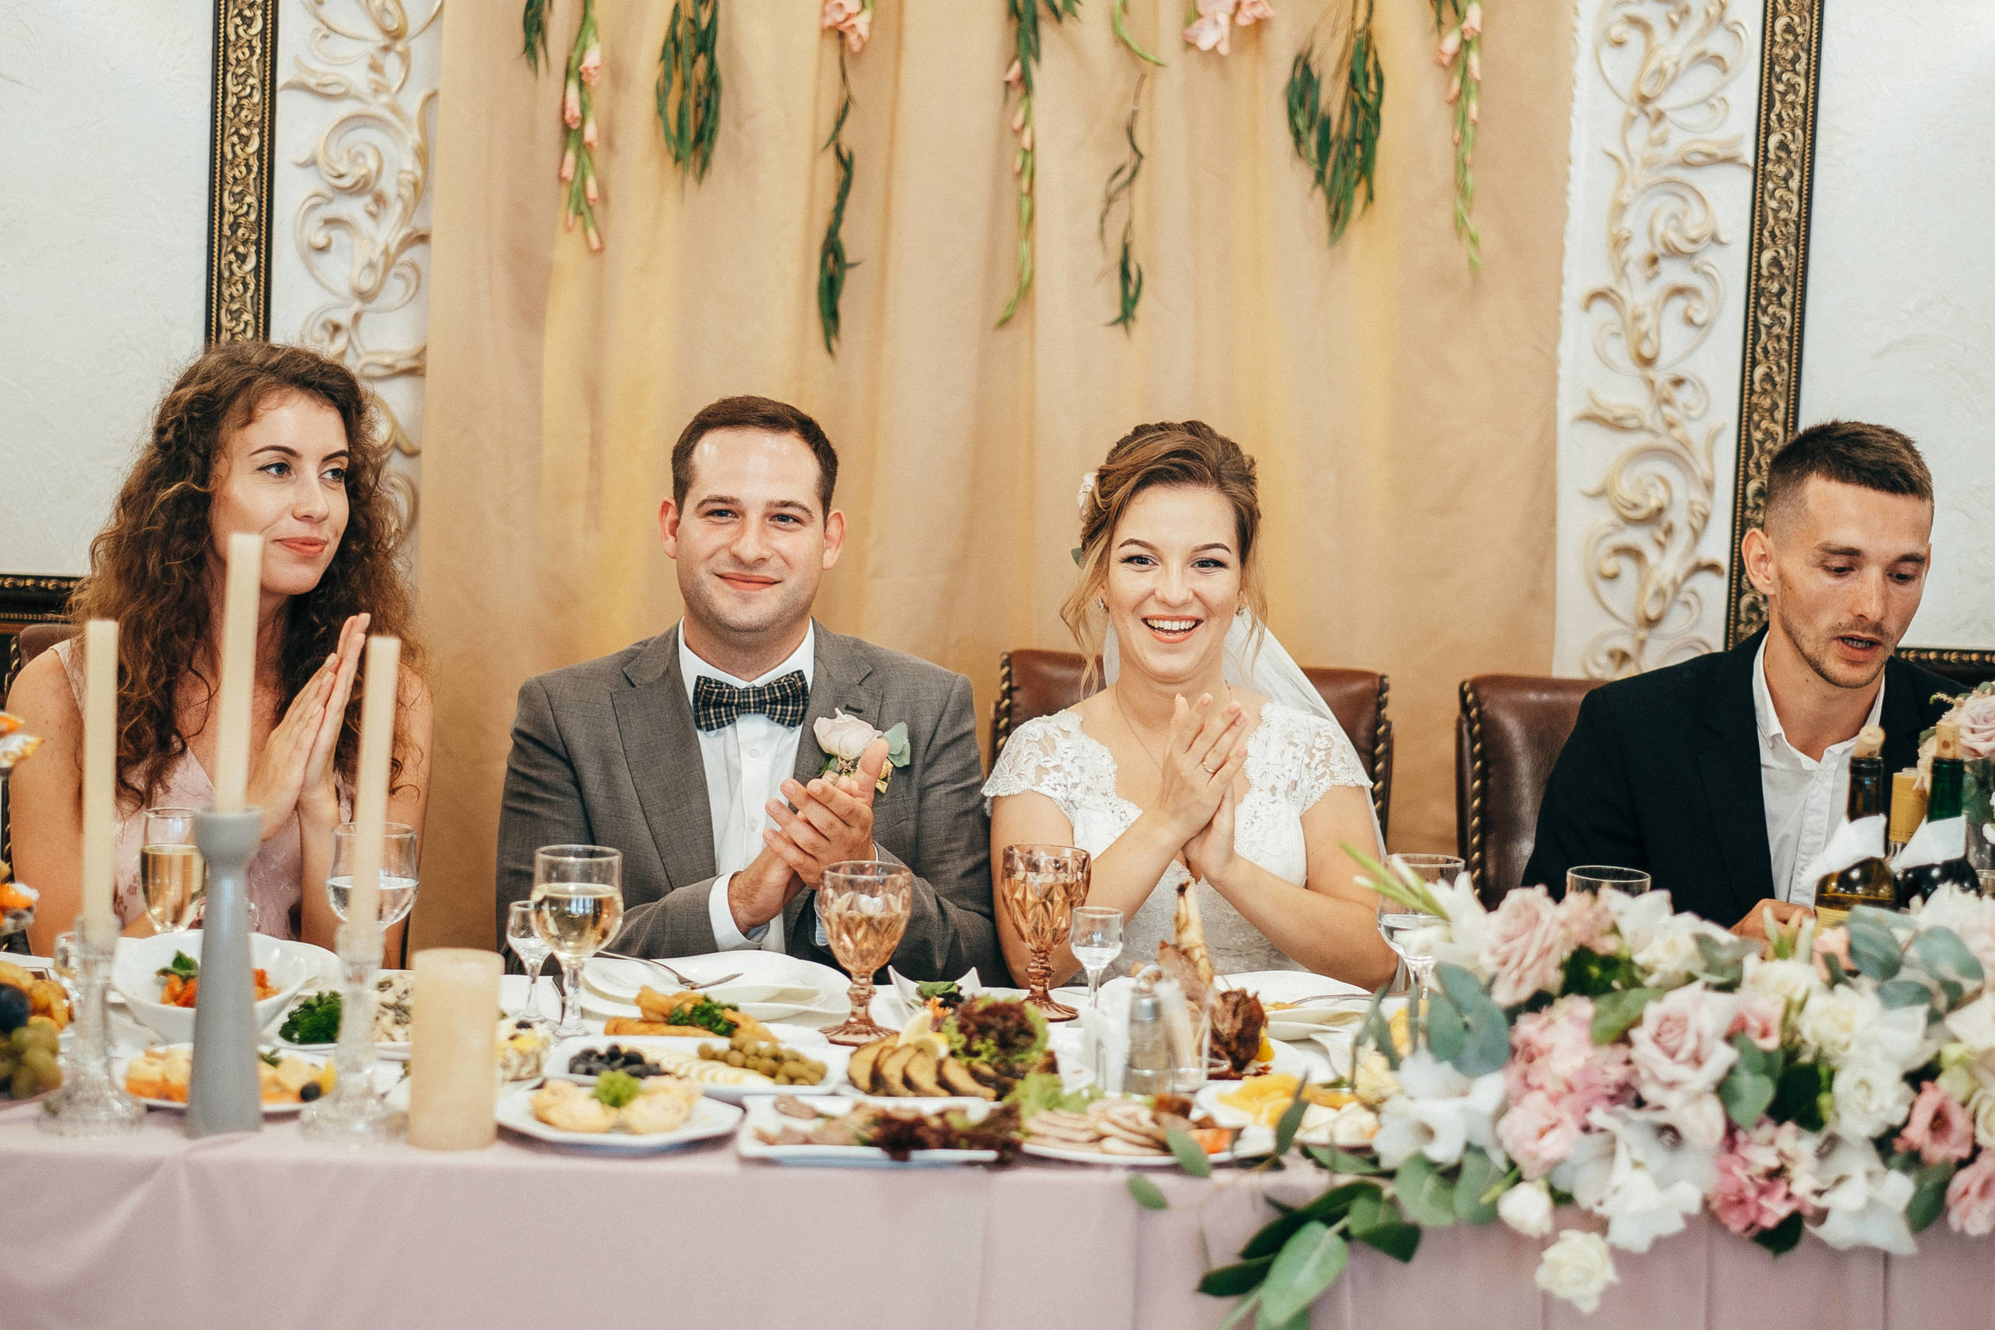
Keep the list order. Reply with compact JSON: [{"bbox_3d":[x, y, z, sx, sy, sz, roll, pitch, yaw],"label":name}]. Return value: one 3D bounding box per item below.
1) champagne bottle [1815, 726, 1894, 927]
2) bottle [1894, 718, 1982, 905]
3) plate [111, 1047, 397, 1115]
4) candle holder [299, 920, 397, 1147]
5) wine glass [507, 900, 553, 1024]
[{"bbox_3d":[0.782,0.212,4.218,0.076,0.320,0.076,2,6,-3],"label":"champagne bottle"},{"bbox_3d":[0.878,0.216,4.328,0.079,0.328,0.079,2,6,0],"label":"bottle"},{"bbox_3d":[-0.607,0.344,3.802,0.230,0.025,0.230,2,6,-3],"label":"plate"},{"bbox_3d":[-0.533,0.298,3.834,0.080,0.175,0.080,2,6,0],"label":"candle holder"},{"bbox_3d":[-0.421,0.269,4.218,0.046,0.102,0.046,2,6,-3],"label":"wine glass"}]

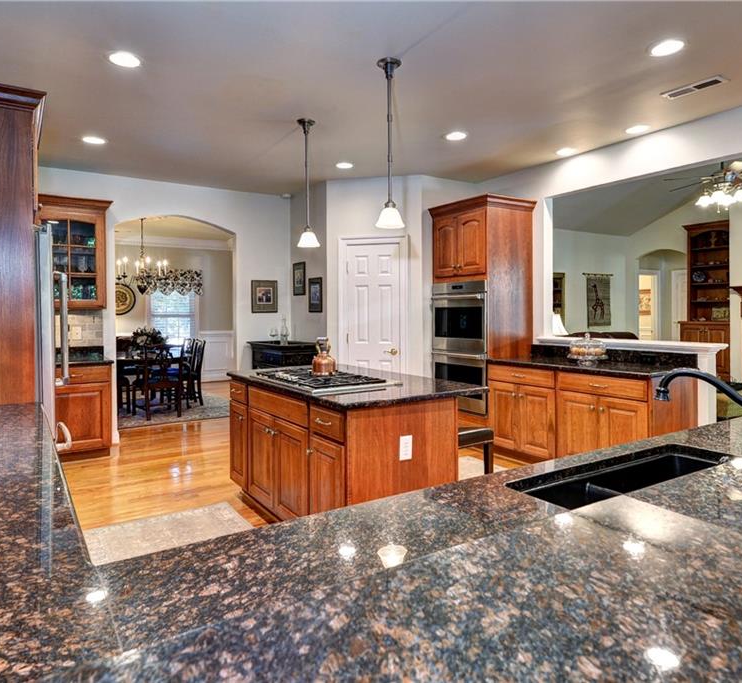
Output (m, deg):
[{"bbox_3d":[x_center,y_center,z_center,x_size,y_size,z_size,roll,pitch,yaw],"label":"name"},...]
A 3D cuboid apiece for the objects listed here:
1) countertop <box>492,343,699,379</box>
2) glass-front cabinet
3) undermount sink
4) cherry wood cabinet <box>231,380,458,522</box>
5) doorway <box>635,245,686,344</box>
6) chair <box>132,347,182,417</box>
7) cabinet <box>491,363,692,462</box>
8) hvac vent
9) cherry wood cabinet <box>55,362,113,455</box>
[{"bbox_3d":[1.804,0.153,4.645,0.640,0.150,1.570,-2,3,-33],"label":"countertop"},{"bbox_3d":[-2.816,-0.806,5.102,0.640,1.000,0.370,-2,3,-33],"label":"glass-front cabinet"},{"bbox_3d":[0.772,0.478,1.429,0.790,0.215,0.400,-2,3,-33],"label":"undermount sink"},{"bbox_3d":[-0.262,0.728,3.520,0.735,0.885,1.640,-2,3,-33],"label":"cherry wood cabinet"},{"bbox_3d":[4.564,-0.272,8.530,0.200,2.350,0.840,-2,3,-33],"label":"doorway"},{"bbox_3d":[-2.759,0.508,6.981,0.523,0.934,0.552,-2,2,-33],"label":"chair"},{"bbox_3d":[1.756,0.640,4.513,0.629,0.857,1.549,-2,2,-33],"label":"cabinet"},{"bbox_3d":[2.070,-1.615,3.462,0.141,0.025,0.356,-2,2,-33],"label":"hvac vent"},{"bbox_3d":[-2.777,0.636,5.032,0.590,0.857,0.600,-2,2,-33],"label":"cherry wood cabinet"}]

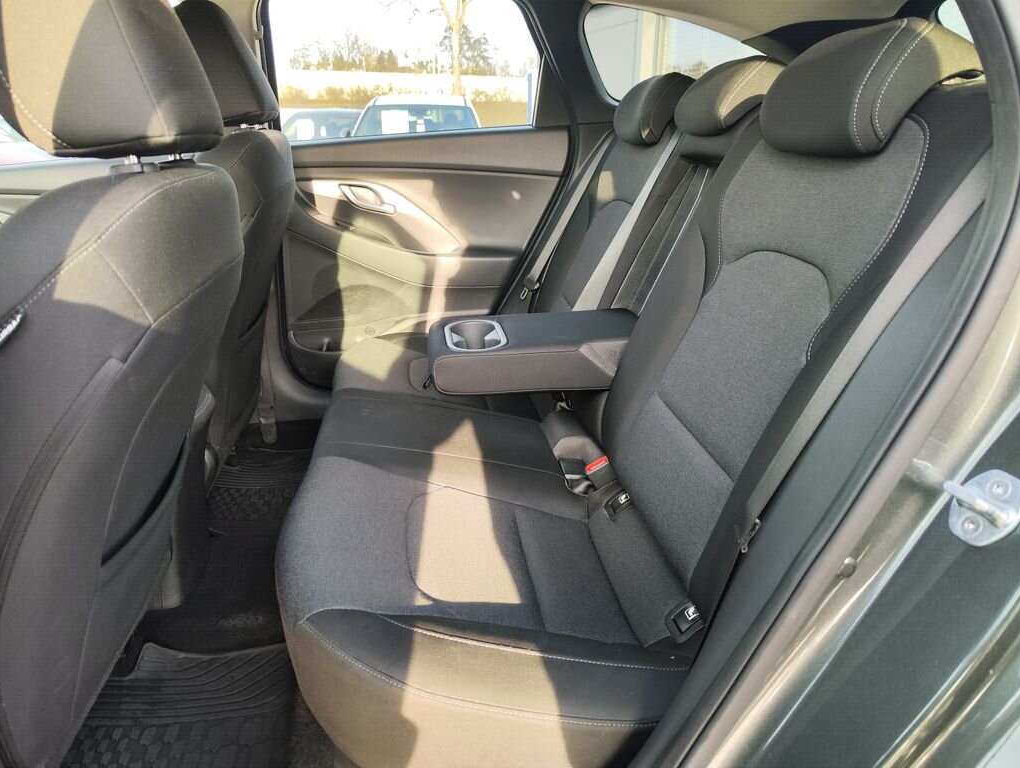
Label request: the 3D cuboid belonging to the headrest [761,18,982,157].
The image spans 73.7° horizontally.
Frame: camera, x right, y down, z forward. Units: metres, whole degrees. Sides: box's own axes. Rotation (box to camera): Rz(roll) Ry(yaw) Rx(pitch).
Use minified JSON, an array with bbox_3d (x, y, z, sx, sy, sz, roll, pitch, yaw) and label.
[{"bbox_3d":[0.401,-0.335,0.789,0.125,0.140,0.260,8,20,-12],"label":"headrest"}]

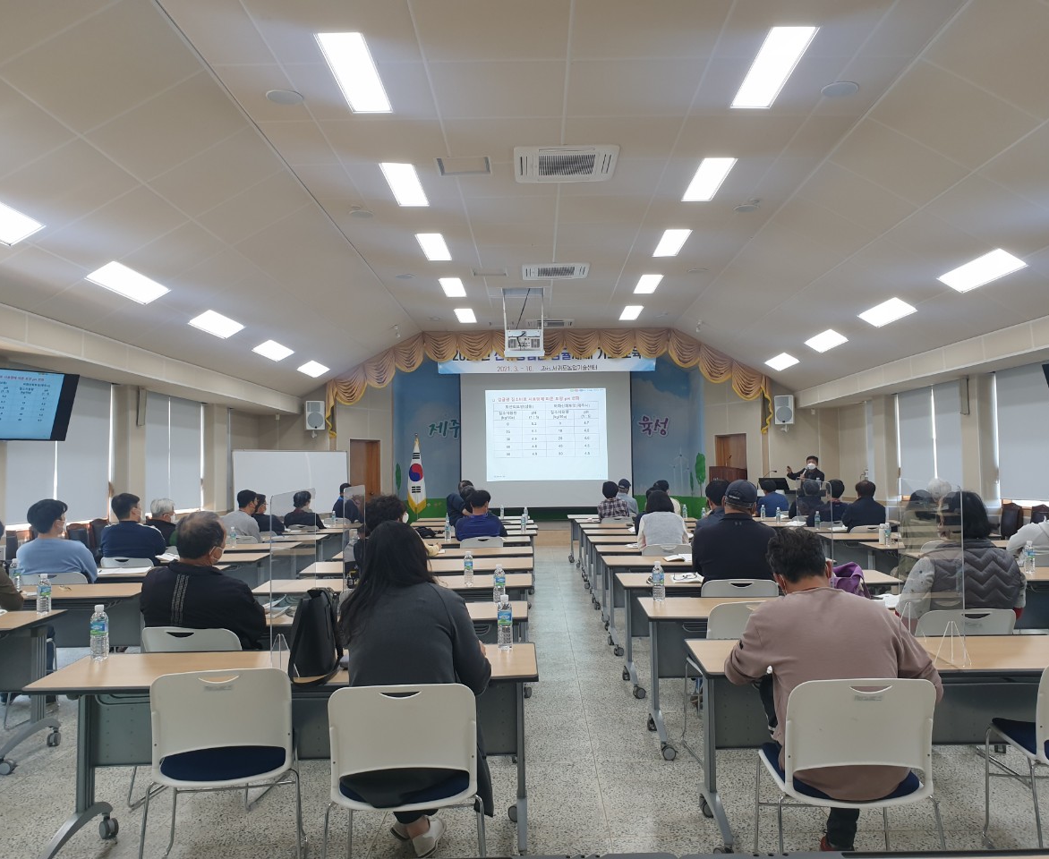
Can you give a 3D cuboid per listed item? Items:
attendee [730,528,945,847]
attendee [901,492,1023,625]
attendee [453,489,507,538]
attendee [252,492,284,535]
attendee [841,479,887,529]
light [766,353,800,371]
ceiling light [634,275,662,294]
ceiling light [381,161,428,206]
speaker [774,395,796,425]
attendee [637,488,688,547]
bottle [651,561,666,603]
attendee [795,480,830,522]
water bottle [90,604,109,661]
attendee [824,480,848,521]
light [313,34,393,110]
[{"bbox_3d":[1.033,0.944,2.917,0.720,1.240,0.800,-1,-3,1],"label":"attendee"},{"bbox_3d":[2.026,0.960,4.122,0.600,1.310,0.760,-1,-3,-1],"label":"attendee"},{"bbox_3d":[-0.478,1.307,9.377,0.550,1.286,0.750,0,-3,-3],"label":"attendee"},{"bbox_3d":[-3.204,1.419,10.701,0.540,1.238,0.750,-2,-3,13],"label":"attendee"},{"bbox_3d":[3.771,1.223,9.716,0.520,1.280,0.740,-1,-3,-2],"label":"attendee"},{"bbox_3d":[4.767,-1.234,15.920,0.320,0.060,1.270,30,-2,2],"label":"light"},{"bbox_3d":[1.954,-2.313,13.638,0.320,0.060,1.280,-1,-3,1],"label":"ceiling light"},{"bbox_3d":[-1.141,-2.370,8.339,0.305,0.060,1.200,-1,-3,1],"label":"ceiling light"},{"bbox_3d":[5.221,-0.386,17.280,0.380,0.600,0.380,-2,3,16],"label":"speaker"},{"bbox_3d":[1.276,1.213,8.052,0.480,1.291,0.750,-1,-3,3],"label":"attendee"},{"bbox_3d":[0.745,0.845,4.799,0.065,0.216,0.065,-1,-3,1],"label":"bottle"},{"bbox_3d":[3.816,1.322,11.643,0.510,1.270,0.720,-1,-3,1],"label":"attendee"},{"bbox_3d":[-1.695,0.803,3.436,0.067,0.218,0.067,-1,-3,1],"label":"water bottle"},{"bbox_3d":[3.930,1.302,11.033,0.520,1.320,0.740,-1,-3,-2],"label":"attendee"},{"bbox_3d":[-1.236,-2.630,6.375,0.320,0.060,1.280,-1,-3,1],"label":"light"}]

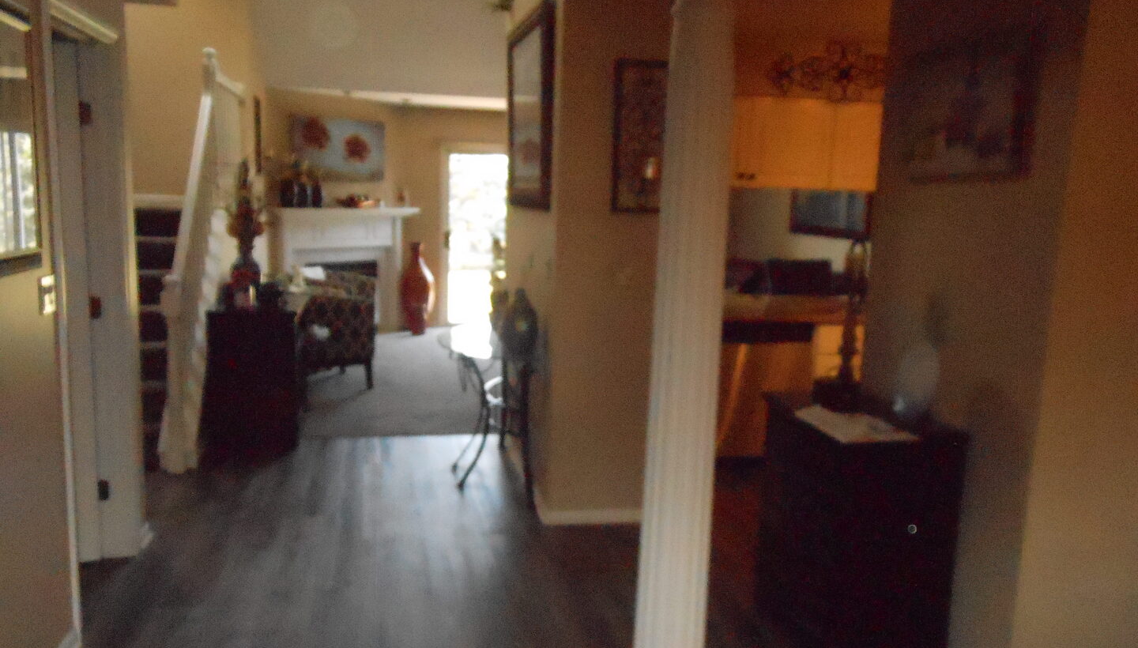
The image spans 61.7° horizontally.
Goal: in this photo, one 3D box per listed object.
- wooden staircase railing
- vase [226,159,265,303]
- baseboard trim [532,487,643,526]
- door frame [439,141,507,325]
[{"bbox_3d":[-2.267,-0.534,6.067,0.180,2.380,2.400,0,8,-11],"label":"wooden staircase railing"},{"bbox_3d":[-1.937,-0.549,5.686,0.230,0.870,0.230,0,8,-11],"label":"vase"},{"bbox_3d":[0.132,0.903,4.715,0.620,0.085,0.220,0,8,-11],"label":"baseboard trim"},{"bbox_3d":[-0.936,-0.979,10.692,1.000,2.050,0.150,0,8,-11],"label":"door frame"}]

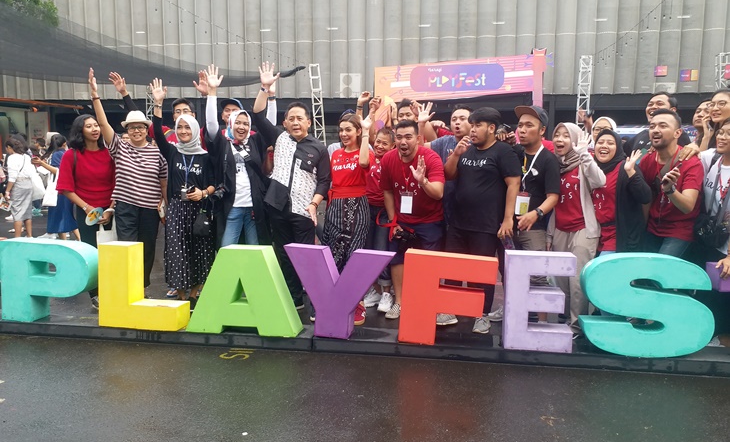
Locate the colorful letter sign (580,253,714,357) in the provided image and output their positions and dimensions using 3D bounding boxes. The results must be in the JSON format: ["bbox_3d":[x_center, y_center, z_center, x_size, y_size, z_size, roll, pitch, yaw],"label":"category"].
[{"bbox_3d":[1.719,0.512,3.492,0.735,0.612,0.168,1,7,9],"label":"colorful letter sign"}]

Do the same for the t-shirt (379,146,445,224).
[{"bbox_3d":[0.352,-0.274,4.270,0.490,0.560,0.320,1,19,6],"label":"t-shirt"}]

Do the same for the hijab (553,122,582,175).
[{"bbox_3d":[1.421,-0.512,3.966,0.215,0.345,0.240,7,10,42],"label":"hijab"}]

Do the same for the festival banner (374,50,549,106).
[{"bbox_3d":[2.030,-3.088,12.300,3.650,0.980,0.150,3,8,17],"label":"festival banner"}]

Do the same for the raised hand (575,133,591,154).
[{"bbox_3d":[1.483,-0.532,3.883,0.125,0.160,0.080,3,8,20],"label":"raised hand"}]

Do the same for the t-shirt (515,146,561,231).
[{"bbox_3d":[1.315,-0.250,4.380,0.280,0.660,0.460,-7,10,-44],"label":"t-shirt"}]

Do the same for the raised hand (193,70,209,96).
[{"bbox_3d":[-1.446,-1.218,5.007,0.140,0.220,0.090,-1,7,-10],"label":"raised hand"}]

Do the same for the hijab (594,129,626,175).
[{"bbox_3d":[1.763,-0.492,4.090,0.220,0.325,0.240,6,9,36],"label":"hijab"}]

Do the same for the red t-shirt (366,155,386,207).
[{"bbox_3d":[0.122,-0.340,4.775,0.440,0.520,0.270,1,7,5],"label":"red t-shirt"}]

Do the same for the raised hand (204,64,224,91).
[{"bbox_3d":[-1.123,-1.078,4.250,0.140,0.190,0.070,0,7,-5],"label":"raised hand"}]

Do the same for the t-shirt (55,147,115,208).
[{"bbox_3d":[-2.257,-0.347,4.600,0.430,0.480,0.270,-2,8,-18],"label":"t-shirt"}]

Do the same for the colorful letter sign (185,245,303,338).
[{"bbox_3d":[-0.883,0.501,4.185,0.840,0.625,0.180,1,7,9],"label":"colorful letter sign"}]

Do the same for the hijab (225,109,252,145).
[{"bbox_3d":[-1.048,-0.775,4.720,0.220,0.290,0.250,-3,8,-22],"label":"hijab"}]

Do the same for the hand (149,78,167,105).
[{"bbox_3d":[-1.649,-1.029,4.528,0.140,0.210,0.070,-1,7,-8],"label":"hand"}]

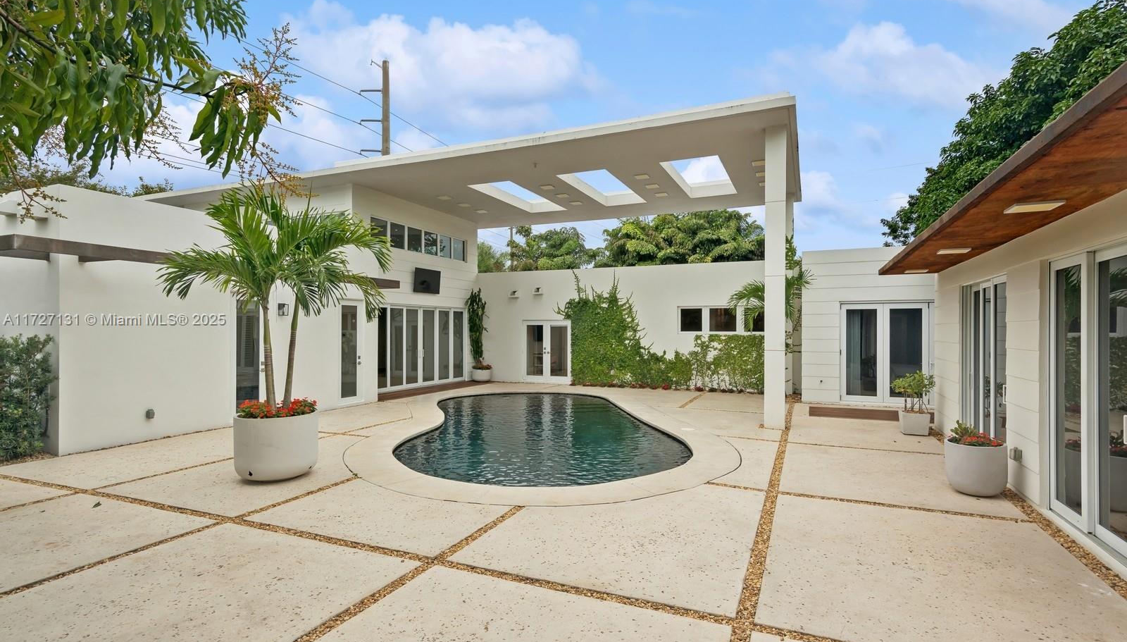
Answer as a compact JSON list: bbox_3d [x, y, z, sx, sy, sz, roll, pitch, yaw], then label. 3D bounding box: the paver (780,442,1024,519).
[{"bbox_3d":[3.380,1.670,5.758,1.820,0.070,2.312,-1,-1,24],"label":"paver"}]

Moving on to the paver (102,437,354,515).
[{"bbox_3d":[-2.971,1.683,6.143,2.017,0.070,2.873,-1,-1,24],"label":"paver"}]

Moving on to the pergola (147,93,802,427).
[{"bbox_3d":[-2.356,-0.701,13.878,15.643,4.998,6.444,-1,-1,24],"label":"pergola"}]

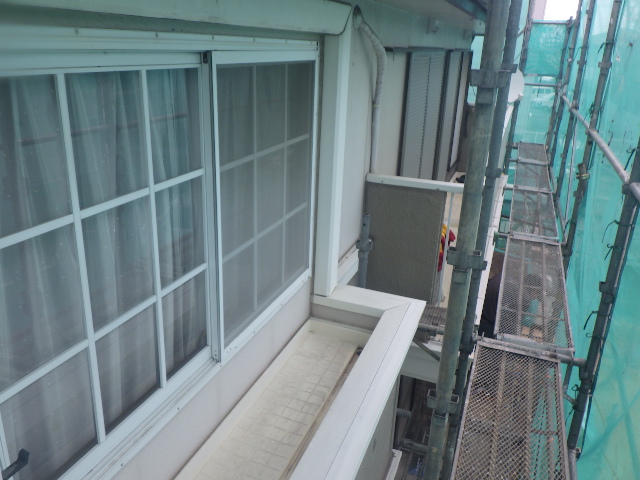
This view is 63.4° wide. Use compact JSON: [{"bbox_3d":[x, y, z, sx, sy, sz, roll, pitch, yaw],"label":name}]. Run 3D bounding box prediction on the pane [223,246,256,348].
[{"bbox_3d":[-0.308,0.189,1.987,0.012,0.310,0.250,10,22,19],"label":"pane"}]

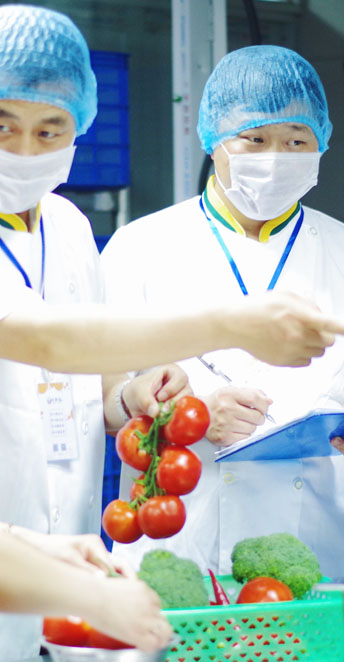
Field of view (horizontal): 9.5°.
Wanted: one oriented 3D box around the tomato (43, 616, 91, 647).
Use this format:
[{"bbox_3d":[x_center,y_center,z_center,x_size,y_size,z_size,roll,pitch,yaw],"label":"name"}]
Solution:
[{"bbox_3d":[-0.116,0.342,2.380,0.070,0.062,0.070,-1,1,0],"label":"tomato"}]

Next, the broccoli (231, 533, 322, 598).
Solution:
[{"bbox_3d":[0.129,0.295,2.560,0.115,0.095,0.112,-1,1,0],"label":"broccoli"}]

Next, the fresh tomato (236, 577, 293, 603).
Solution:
[{"bbox_3d":[0.110,0.320,2.470,0.067,0.056,0.067,-1,1,0],"label":"fresh tomato"}]

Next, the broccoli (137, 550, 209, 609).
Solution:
[{"bbox_3d":[0.001,0.325,2.570,0.115,0.115,0.115,-1,1,0],"label":"broccoli"}]

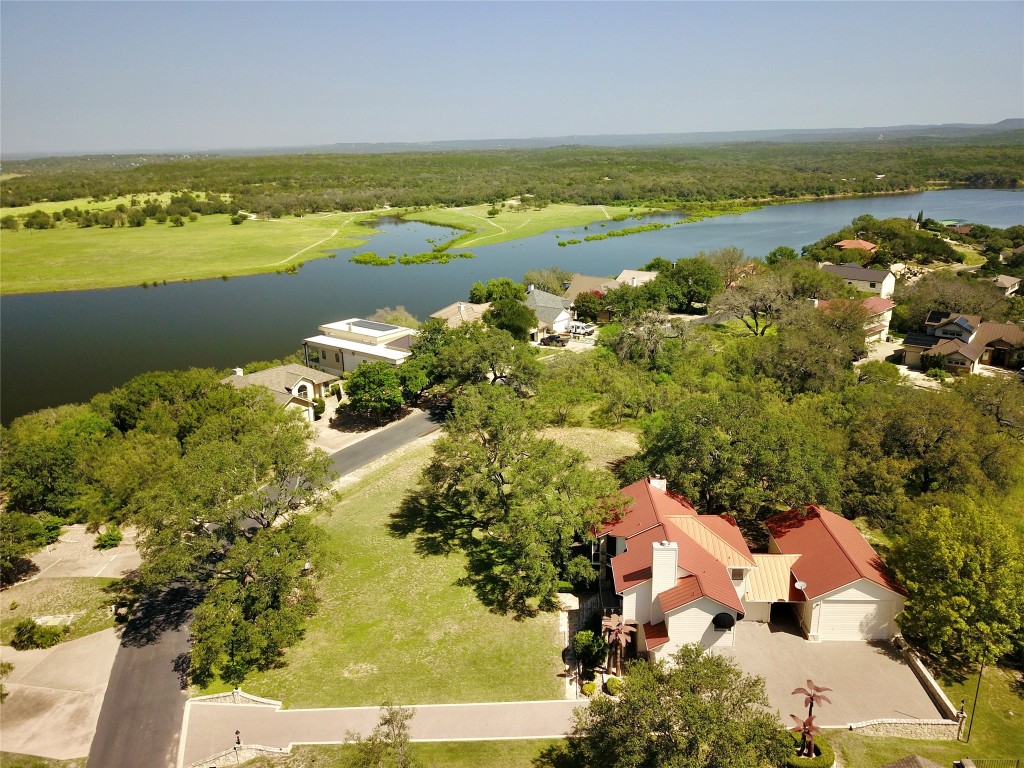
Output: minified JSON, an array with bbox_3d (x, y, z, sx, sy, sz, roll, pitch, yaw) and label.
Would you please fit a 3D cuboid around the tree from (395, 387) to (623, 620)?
[{"bbox_3d":[0.603,8.073,66.088,17.500,11.200,18.500,-1,18,3],"label":"tree"}]

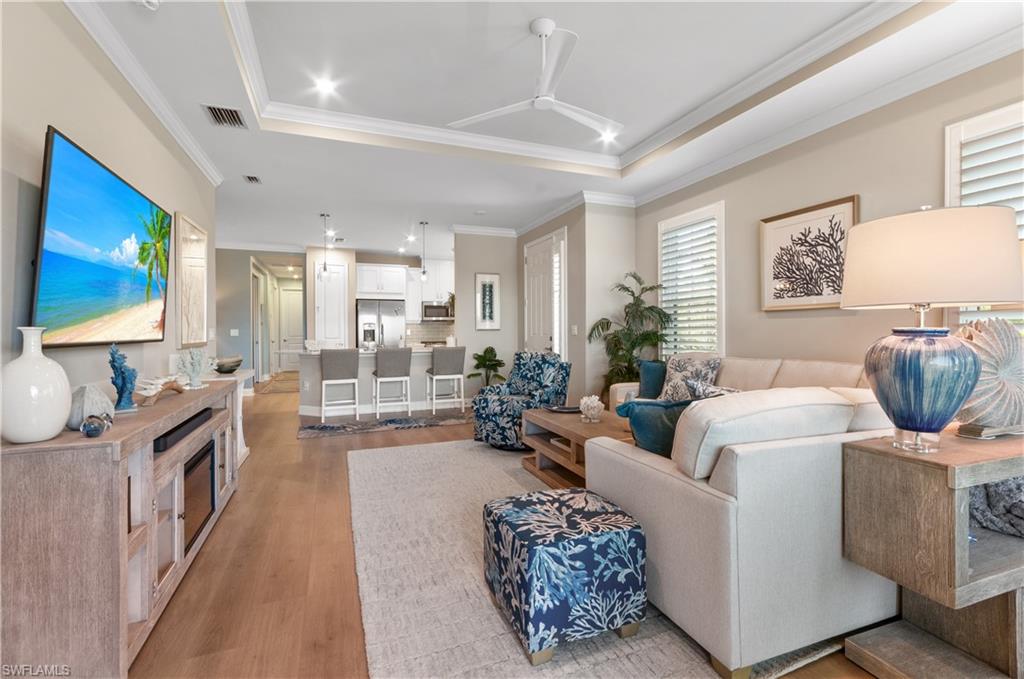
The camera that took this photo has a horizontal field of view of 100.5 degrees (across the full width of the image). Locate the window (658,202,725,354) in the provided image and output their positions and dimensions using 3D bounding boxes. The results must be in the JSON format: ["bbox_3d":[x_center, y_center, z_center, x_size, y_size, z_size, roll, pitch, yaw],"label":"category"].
[{"bbox_3d":[1.904,-0.473,4.579,0.080,1.763,0.903,0,1,-23],"label":"window"}]

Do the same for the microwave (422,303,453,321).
[{"bbox_3d":[-1.626,-0.599,9.387,0.760,0.414,0.400,-1,1,-23],"label":"microwave"}]

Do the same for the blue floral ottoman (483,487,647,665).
[{"bbox_3d":[0.198,0.887,1.698,0.465,0.420,0.440,0,1,-22],"label":"blue floral ottoman"}]

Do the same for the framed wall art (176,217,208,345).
[{"bbox_3d":[-2.895,-0.492,3.871,0.040,1.130,0.780,-1,1,-23],"label":"framed wall art"}]

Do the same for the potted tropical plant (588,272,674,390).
[{"bbox_3d":[1.431,0.176,5.321,0.880,1.900,0.780,-1,1,-23],"label":"potted tropical plant"}]

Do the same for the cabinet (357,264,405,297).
[{"bbox_3d":[-2.712,-1.160,8.806,0.944,0.636,0.580,-1,1,-23],"label":"cabinet"}]

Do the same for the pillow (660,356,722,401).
[{"bbox_3d":[1.792,0.404,4.300,0.510,0.480,0.160,0,-16,30],"label":"pillow"}]

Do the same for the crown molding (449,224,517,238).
[{"bbox_3d":[-0.424,-1.811,7.185,1.183,0.115,0.095,-1,1,-23],"label":"crown molding"}]

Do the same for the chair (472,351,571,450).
[{"bbox_3d":[0.146,0.672,4.874,0.790,0.950,0.890,0,1,35],"label":"chair"}]

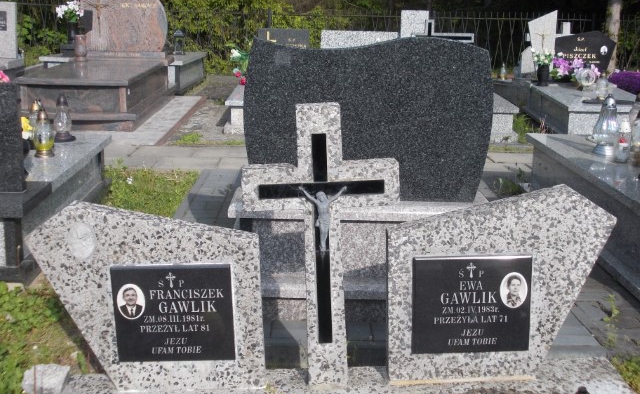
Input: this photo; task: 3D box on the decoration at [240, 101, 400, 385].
[{"bbox_3d":[0.008,0.147,2.325,0.446,0.842,0.080,-2,13,0],"label":"decoration"}]

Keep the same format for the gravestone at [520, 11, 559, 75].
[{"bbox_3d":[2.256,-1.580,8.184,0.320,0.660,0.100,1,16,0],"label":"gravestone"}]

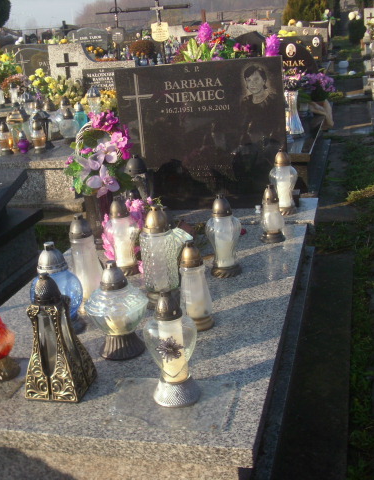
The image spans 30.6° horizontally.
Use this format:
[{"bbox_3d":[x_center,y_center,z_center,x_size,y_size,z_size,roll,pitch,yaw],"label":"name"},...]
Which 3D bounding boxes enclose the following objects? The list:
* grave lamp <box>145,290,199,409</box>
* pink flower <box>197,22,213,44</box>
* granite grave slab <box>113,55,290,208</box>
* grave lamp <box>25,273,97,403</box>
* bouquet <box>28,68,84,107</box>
[{"bbox_3d":[-0.040,0.264,1.717,0.136,0.290,0.116,-4,17,6],"label":"grave lamp"},{"bbox_3d":[0.127,-1.415,4.700,0.100,0.150,0.100,0,19,15],"label":"pink flower"},{"bbox_3d":[0.080,-0.504,3.346,0.810,0.704,0.080,0,18,14],"label":"granite grave slab"},{"bbox_3d":[-0.357,0.245,1.822,0.154,0.327,0.154,0,18,18],"label":"grave lamp"},{"bbox_3d":[-1.230,-1.399,6.400,0.500,0.420,0.420,-9,17,-9],"label":"bouquet"}]

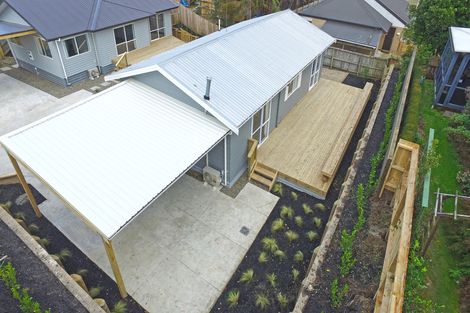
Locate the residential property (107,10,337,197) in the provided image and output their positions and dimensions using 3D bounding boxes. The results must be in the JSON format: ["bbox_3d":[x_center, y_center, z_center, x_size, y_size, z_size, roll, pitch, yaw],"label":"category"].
[{"bbox_3d":[0.316,-4.772,14.869,7.058,4.544,11.979,23,45,23],"label":"residential property"}]

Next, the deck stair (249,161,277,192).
[{"bbox_3d":[1.229,0.877,11.380,1.090,0.590,0.730,23,45,23],"label":"deck stair"}]

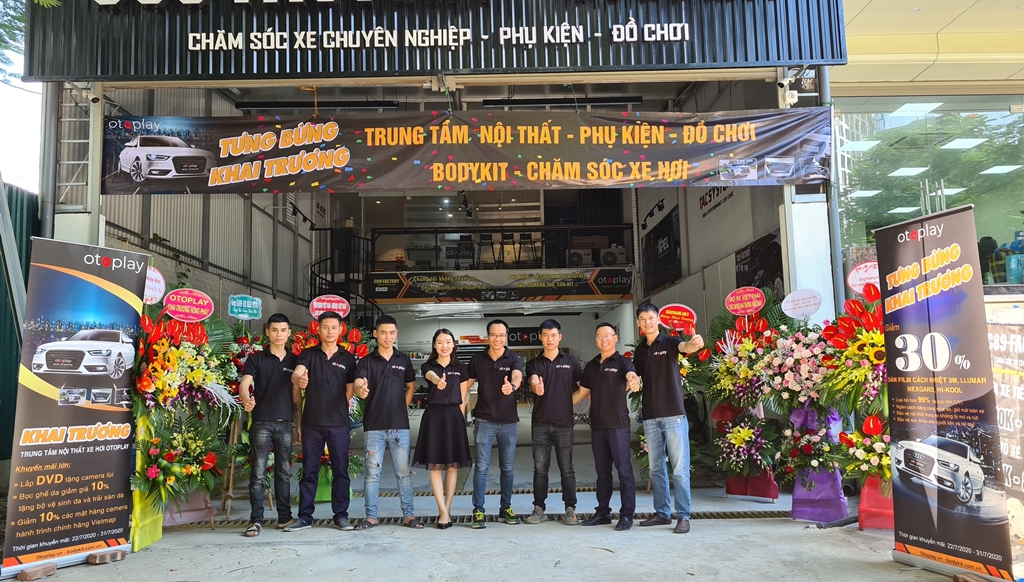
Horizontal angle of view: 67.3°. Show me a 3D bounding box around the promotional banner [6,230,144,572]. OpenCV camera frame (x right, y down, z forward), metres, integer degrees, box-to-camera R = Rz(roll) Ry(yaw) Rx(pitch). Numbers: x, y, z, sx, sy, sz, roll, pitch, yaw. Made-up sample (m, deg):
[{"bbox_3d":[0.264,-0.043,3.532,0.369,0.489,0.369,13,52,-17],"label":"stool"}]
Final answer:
[{"bbox_3d":[-2.850,0.745,5.120,0.120,2.090,0.845,-2,-7,30],"label":"promotional banner"}]

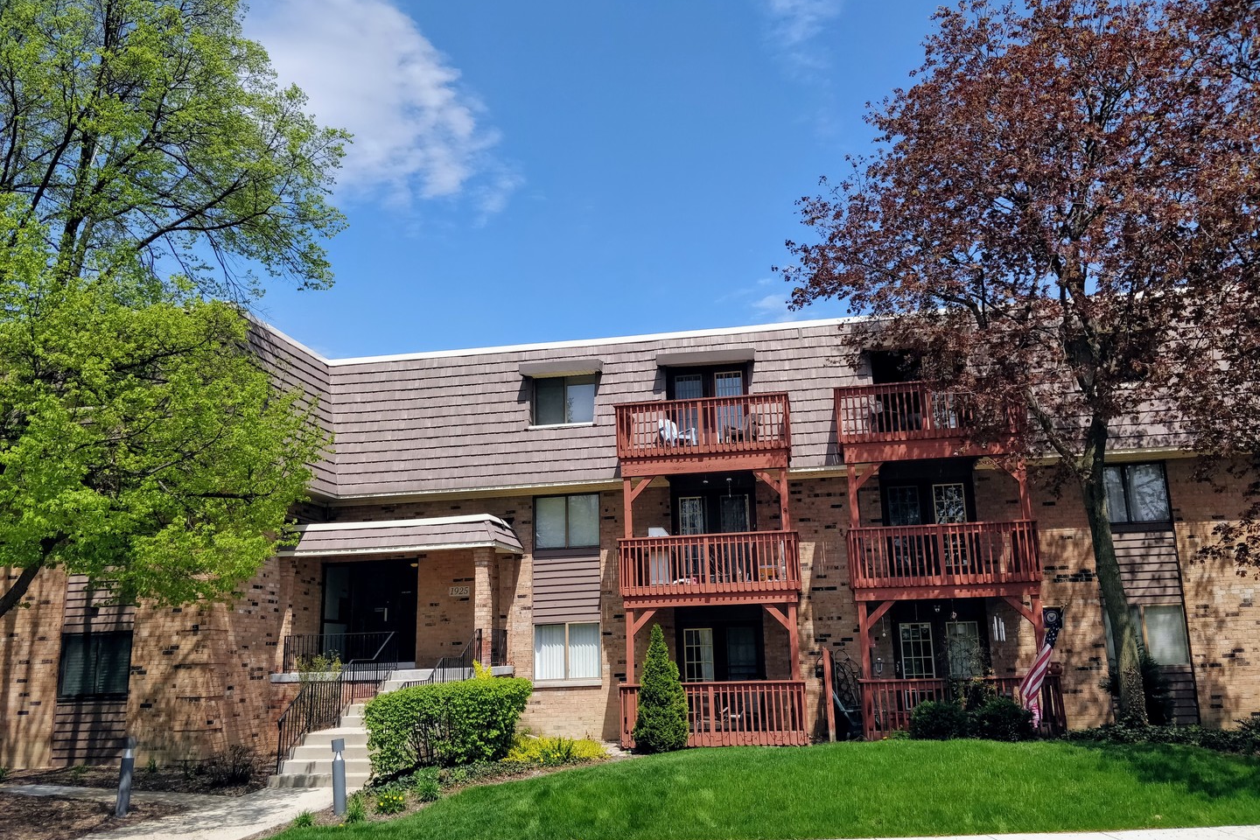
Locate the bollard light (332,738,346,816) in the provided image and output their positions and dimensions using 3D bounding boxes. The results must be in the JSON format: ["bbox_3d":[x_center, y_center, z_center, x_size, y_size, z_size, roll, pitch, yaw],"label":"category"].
[{"bbox_3d":[-3.743,4.590,11.243,0.158,0.935,0.158,-9,-15,8],"label":"bollard light"}]

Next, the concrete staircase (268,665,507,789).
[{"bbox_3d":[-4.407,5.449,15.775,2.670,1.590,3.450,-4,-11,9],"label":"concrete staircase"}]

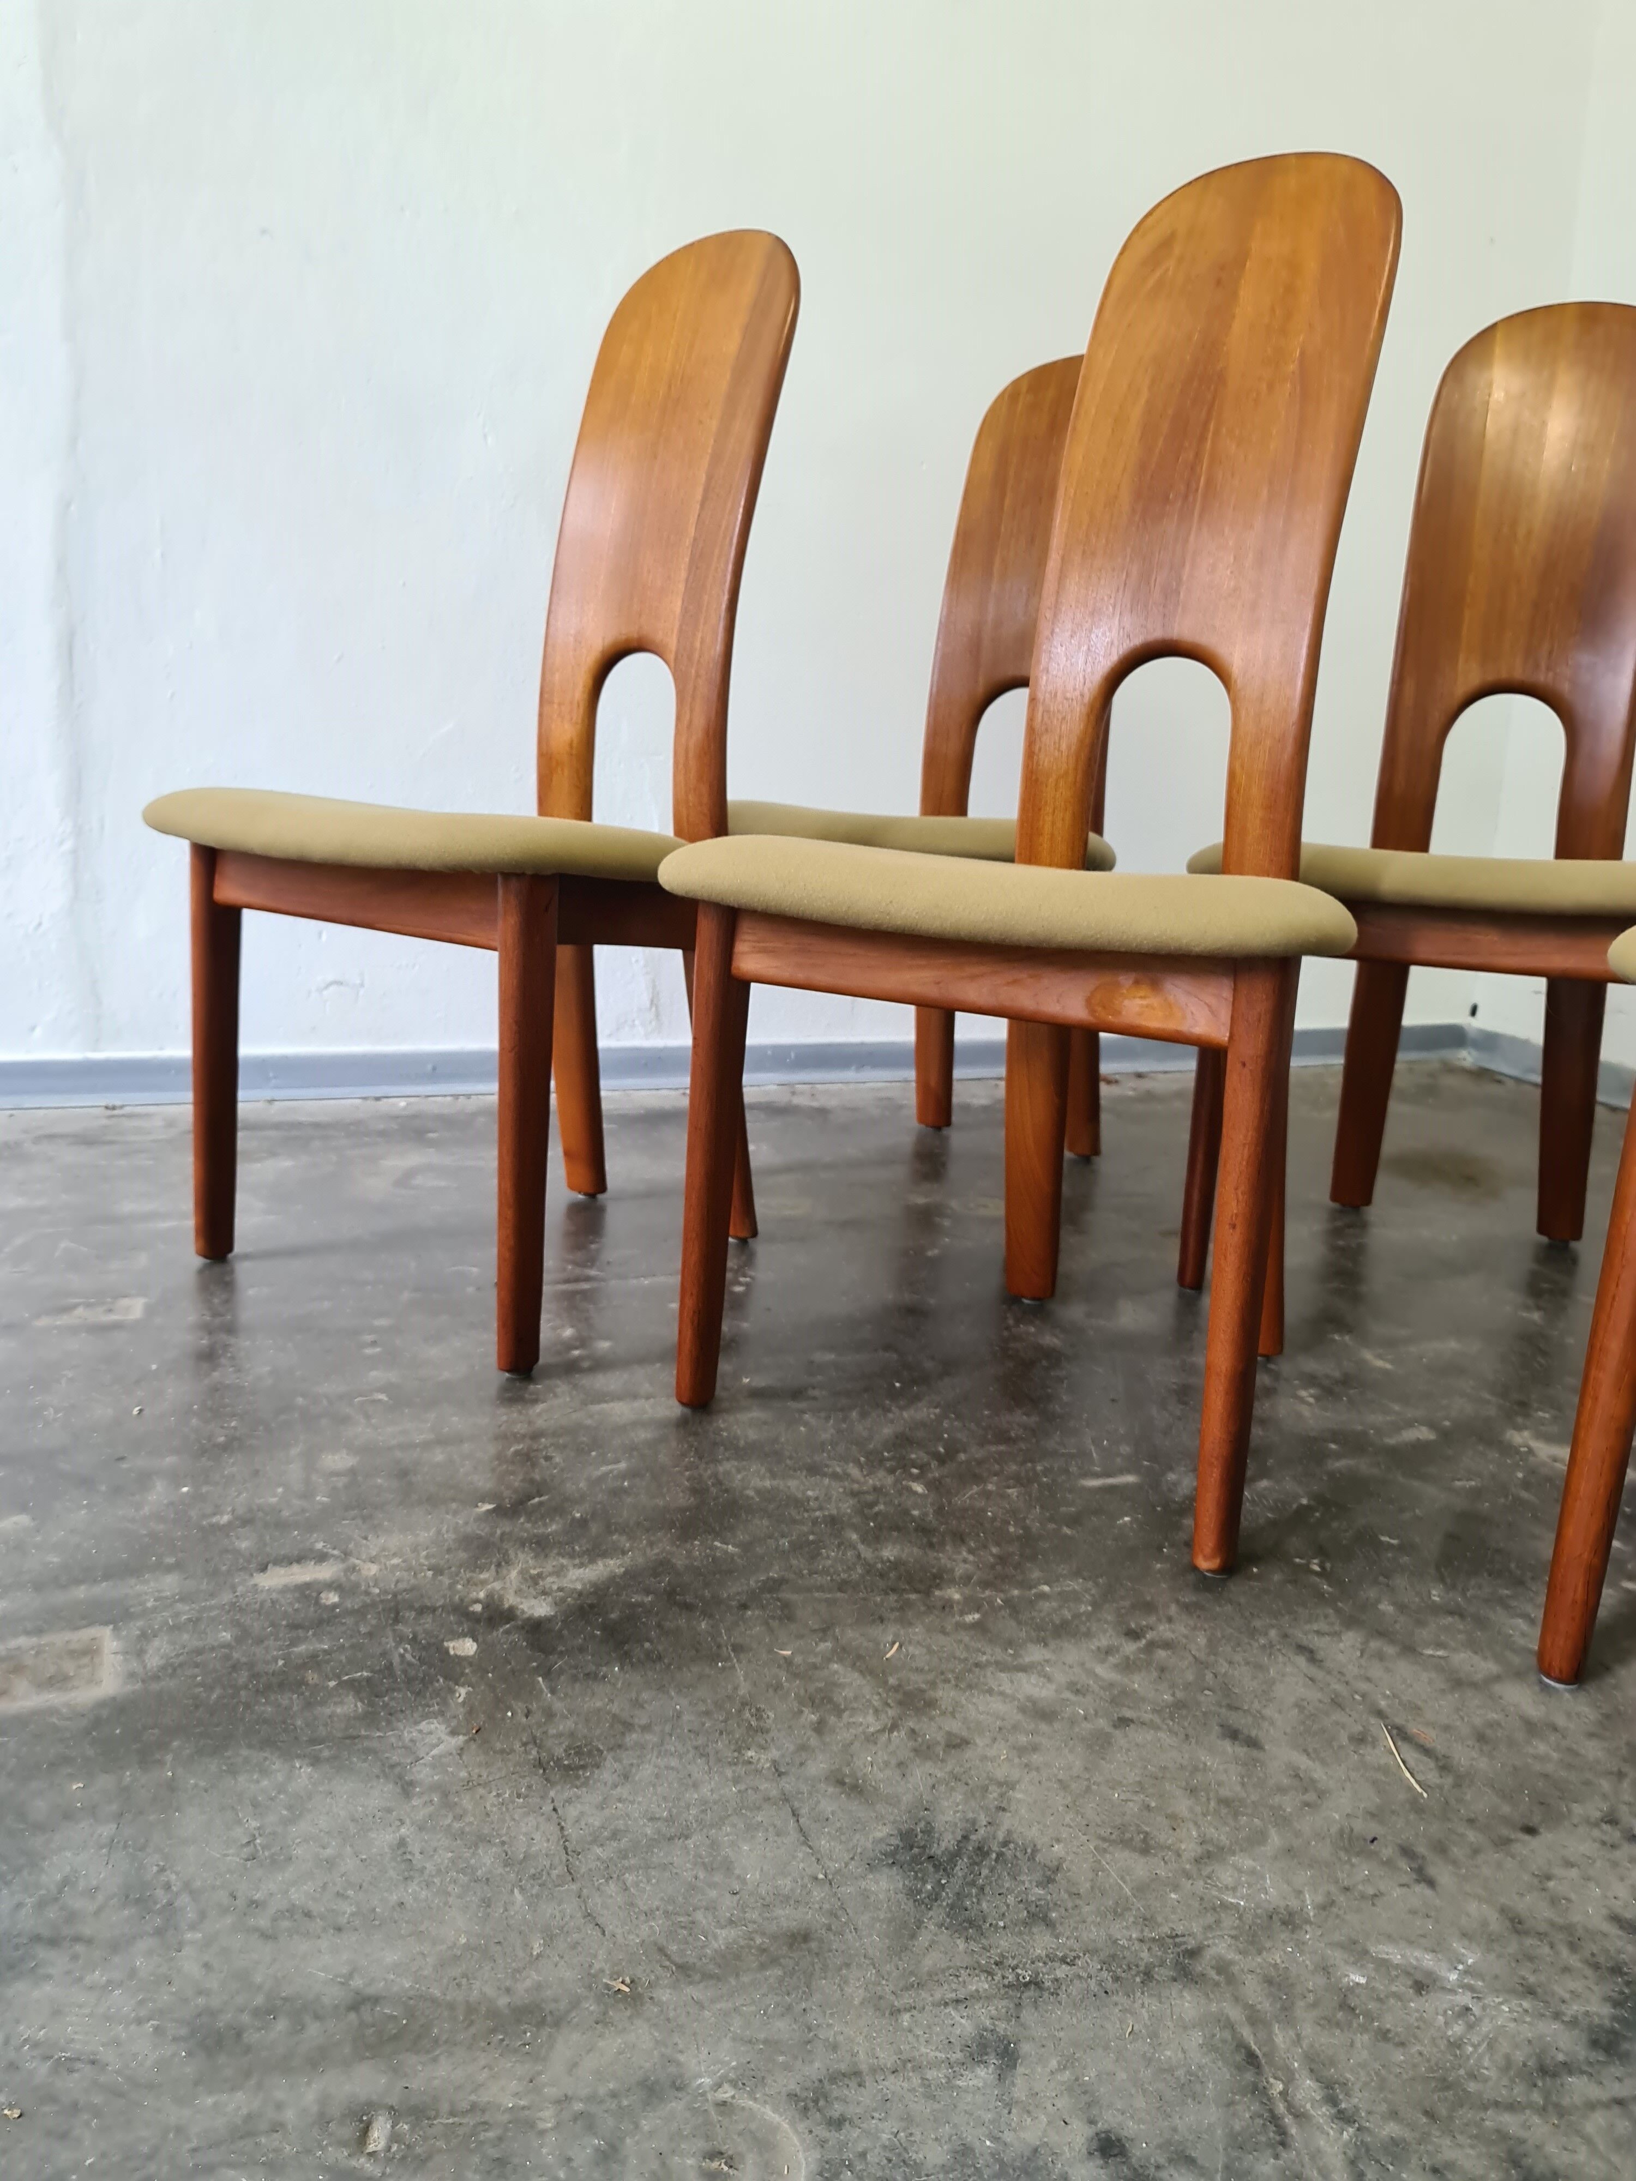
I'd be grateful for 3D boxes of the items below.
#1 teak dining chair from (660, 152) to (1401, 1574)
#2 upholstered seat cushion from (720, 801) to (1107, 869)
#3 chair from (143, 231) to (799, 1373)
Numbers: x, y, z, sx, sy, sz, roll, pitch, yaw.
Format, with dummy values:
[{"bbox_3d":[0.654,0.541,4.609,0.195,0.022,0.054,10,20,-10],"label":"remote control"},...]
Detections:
[{"bbox_3d":[0.209,-0.245,1.214,0.495,1.030,0.567,10,14,32],"label":"teak dining chair"},{"bbox_3d":[0.121,-0.297,1.849,0.495,0.070,0.416,10,14,31],"label":"upholstered seat cushion"},{"bbox_3d":[-0.287,-0.327,1.494,0.495,1.030,0.567,11,15,35],"label":"chair"}]

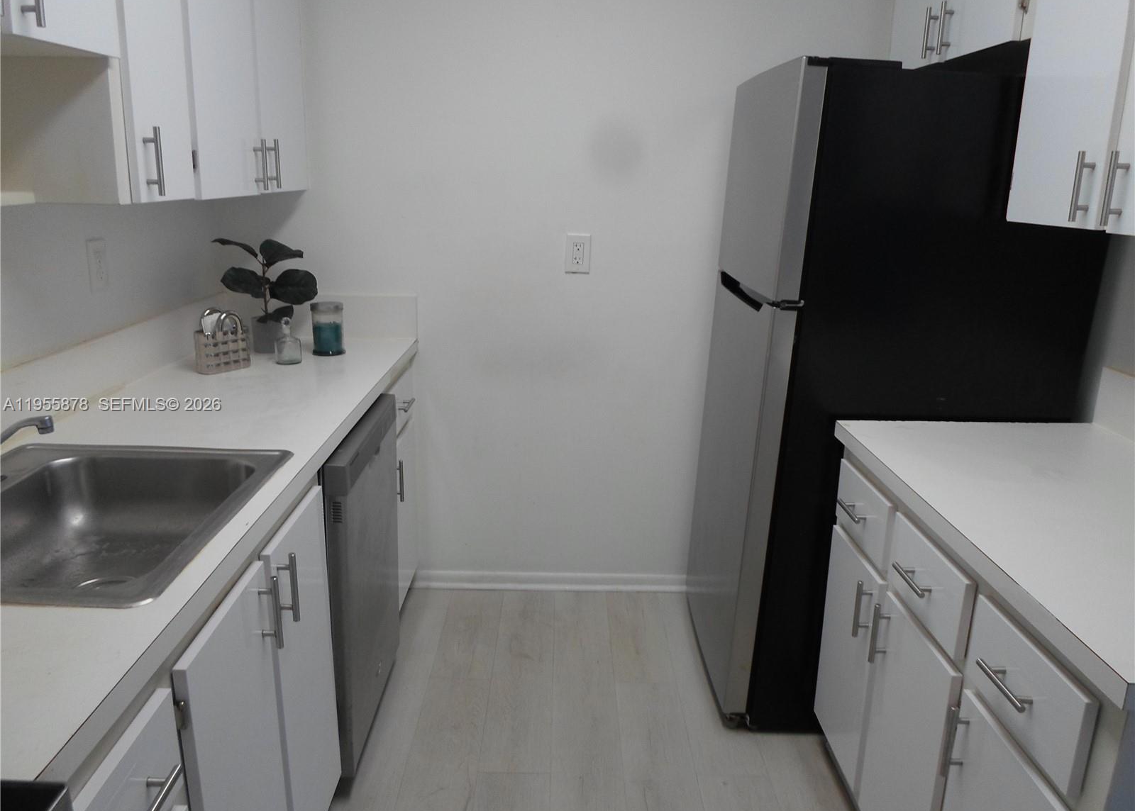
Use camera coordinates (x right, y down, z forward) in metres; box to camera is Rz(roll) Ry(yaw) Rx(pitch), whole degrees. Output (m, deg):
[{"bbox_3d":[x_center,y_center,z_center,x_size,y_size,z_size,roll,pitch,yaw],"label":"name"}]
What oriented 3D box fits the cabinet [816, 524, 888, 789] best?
[{"bbox_3d":[0.893,0.561,1.847,0.549,0.498,0.290,1,16,-1],"label":"cabinet"}]

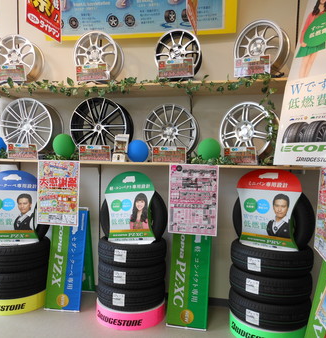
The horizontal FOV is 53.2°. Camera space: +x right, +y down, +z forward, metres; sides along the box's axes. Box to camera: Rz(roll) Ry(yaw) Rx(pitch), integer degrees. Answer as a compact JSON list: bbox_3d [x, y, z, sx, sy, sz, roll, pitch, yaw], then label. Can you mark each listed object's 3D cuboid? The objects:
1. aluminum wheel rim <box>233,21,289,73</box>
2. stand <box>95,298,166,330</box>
[{"bbox_3d":[0.797,-0.974,2.633,0.393,0.393,0.190,4,6,37],"label":"aluminum wheel rim"},{"bbox_3d":[-0.280,1.219,2.934,0.617,0.146,0.617,1,3,0],"label":"stand"}]

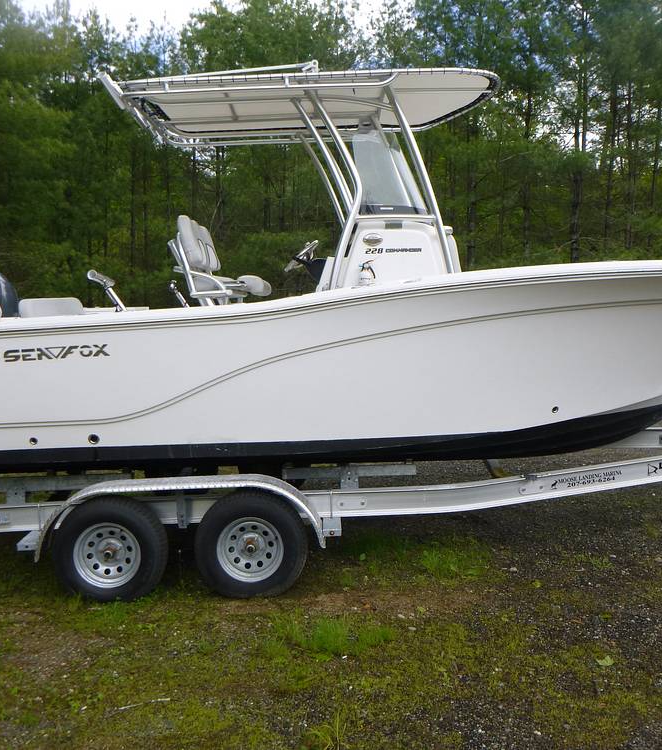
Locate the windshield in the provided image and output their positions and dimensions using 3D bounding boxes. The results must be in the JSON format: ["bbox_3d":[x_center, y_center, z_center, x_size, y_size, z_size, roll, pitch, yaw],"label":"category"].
[{"bbox_3d":[0.421,-1.482,5.417,0.570,0.630,0.780,-2,8,-1],"label":"windshield"}]

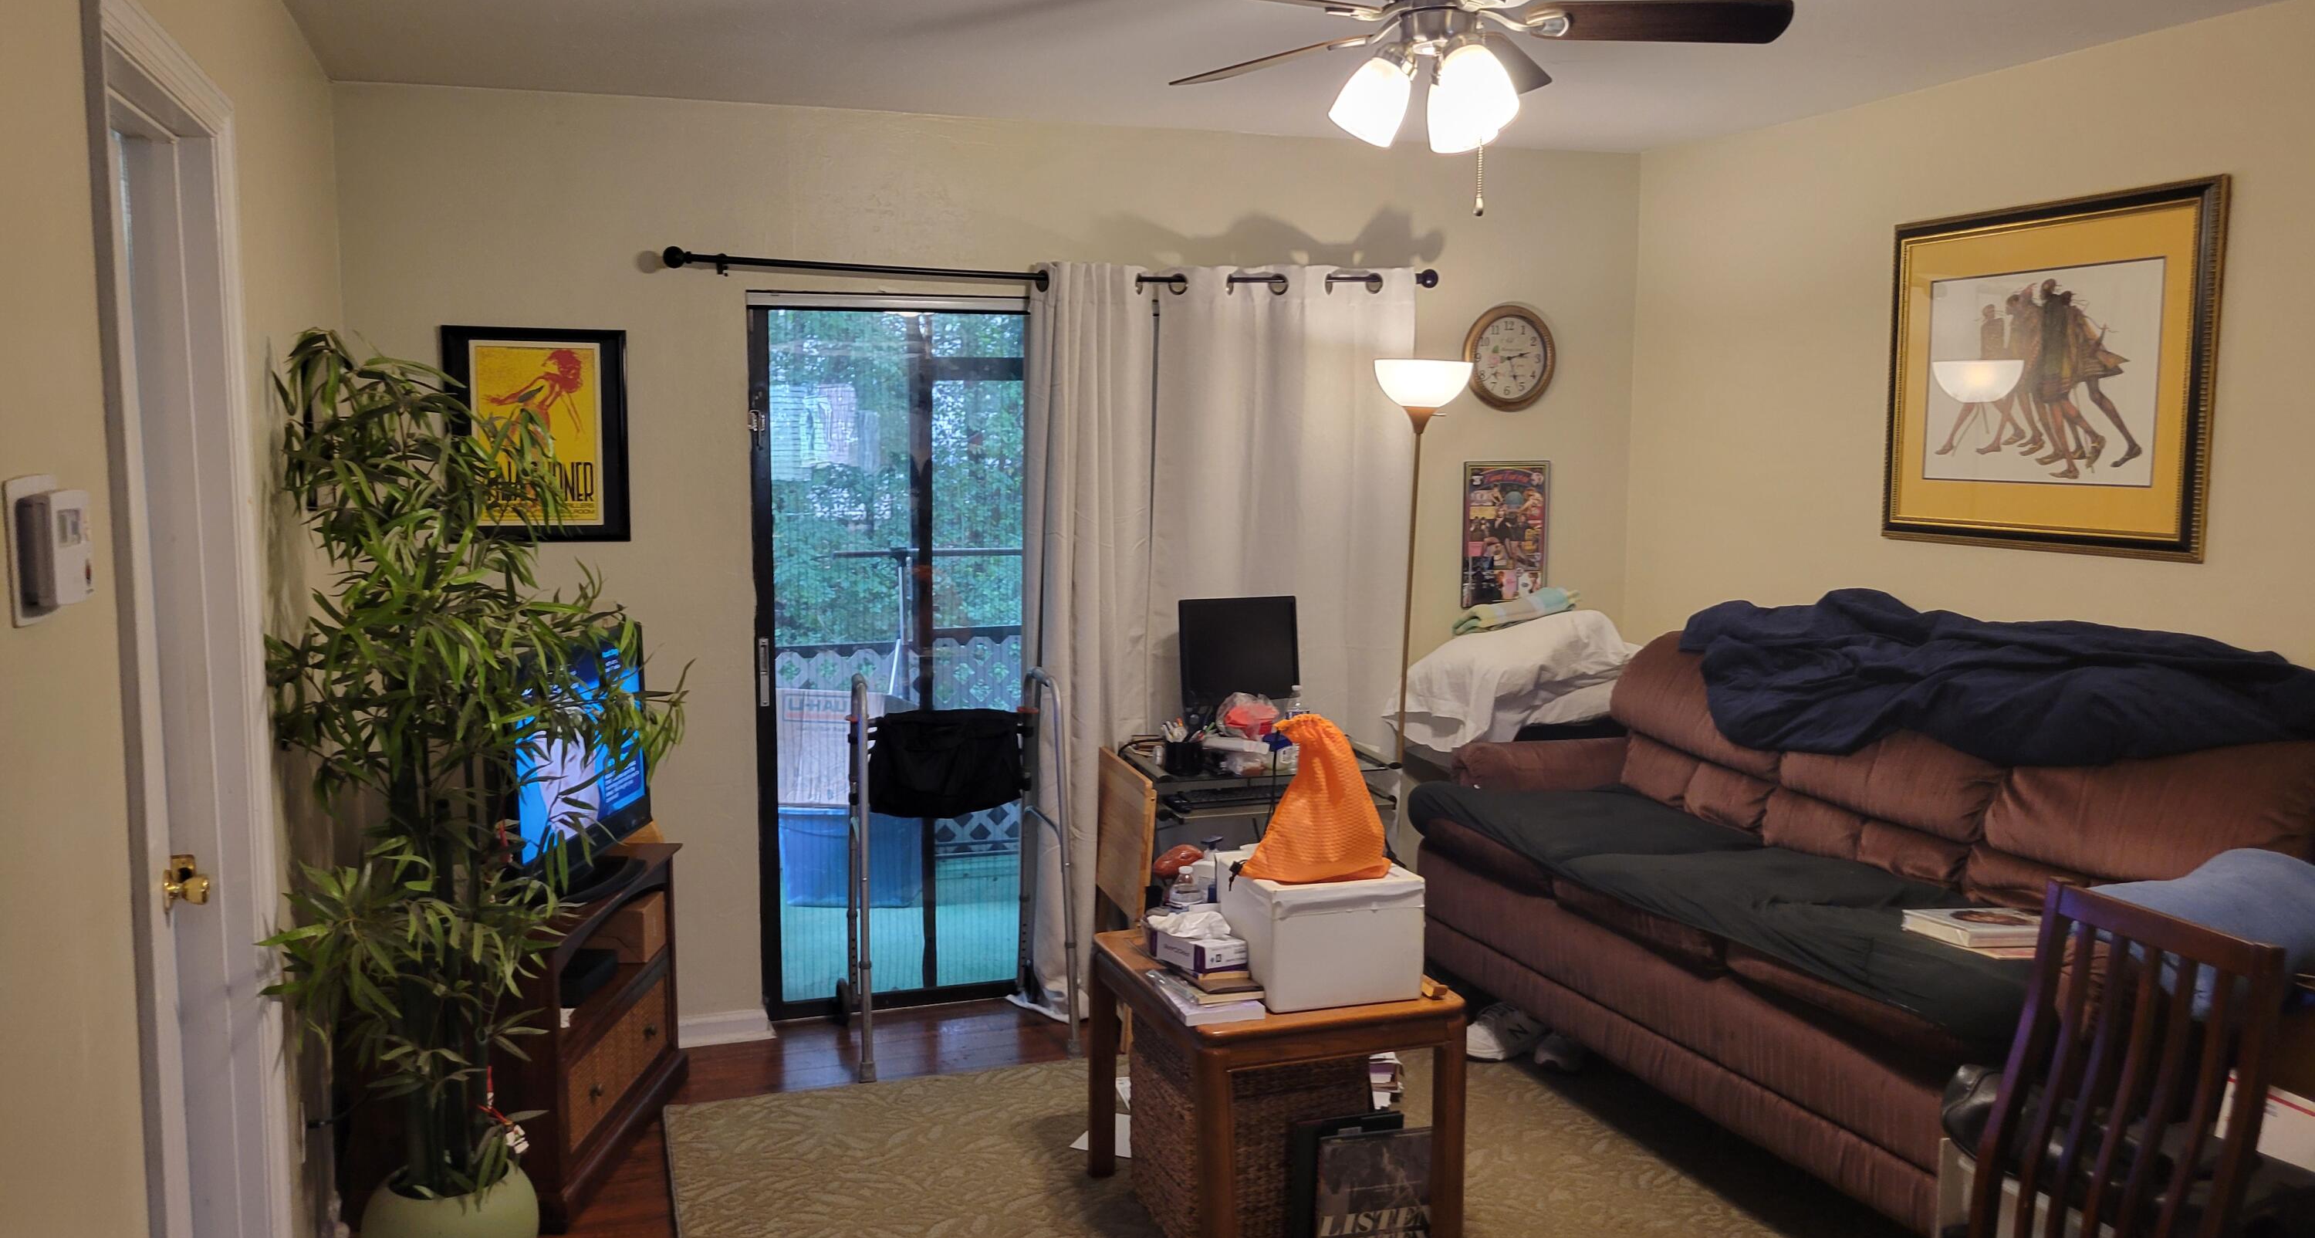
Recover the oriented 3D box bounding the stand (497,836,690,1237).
[{"bbox_3d":[-1.389,0.889,3.870,0.440,0.605,0.840,0,6,1],"label":"stand"}]

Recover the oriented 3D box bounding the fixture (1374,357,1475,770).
[{"bbox_3d":[0.679,0.202,4.733,0.295,1.800,0.295,0,6,-20],"label":"fixture"}]

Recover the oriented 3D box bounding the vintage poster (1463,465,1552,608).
[{"bbox_3d":[1.058,-0.251,5.256,0.296,0.447,0.020,-2,6,-19],"label":"vintage poster"}]

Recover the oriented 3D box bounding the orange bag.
[{"bbox_3d":[0.299,0.336,3.306,0.280,0.300,0.170,-1,6,-10],"label":"orange bag"}]

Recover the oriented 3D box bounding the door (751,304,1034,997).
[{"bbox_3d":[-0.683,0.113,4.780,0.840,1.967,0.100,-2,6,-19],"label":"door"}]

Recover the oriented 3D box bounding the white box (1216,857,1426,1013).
[{"bbox_3d":[0.316,0.600,3.429,0.318,0.237,0.315,-2,6,-19],"label":"white box"}]

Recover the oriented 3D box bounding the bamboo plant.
[{"bbox_3d":[-1.229,0.259,3.238,0.680,1.588,0.680,-2,6,-19],"label":"bamboo plant"}]

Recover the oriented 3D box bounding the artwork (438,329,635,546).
[{"bbox_3d":[-1.542,-0.455,4.319,0.441,0.525,0.025,-2,6,-19],"label":"artwork"}]

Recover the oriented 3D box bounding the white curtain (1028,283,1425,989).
[{"bbox_3d":[0.185,0.056,4.892,1.158,2.052,0.120,-2,6,-19],"label":"white curtain"}]

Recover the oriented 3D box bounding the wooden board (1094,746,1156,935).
[{"bbox_3d":[-0.080,0.563,4.535,0.035,0.365,0.480,1,5,-15],"label":"wooden board"}]

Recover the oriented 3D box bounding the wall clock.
[{"bbox_3d":[1.048,-0.776,5.153,0.305,0.308,0.045,-2,7,-19],"label":"wall clock"}]

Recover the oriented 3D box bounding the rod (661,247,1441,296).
[{"bbox_3d":[-0.203,-0.934,4.654,2.169,0.050,0.070,-2,6,-19],"label":"rod"}]

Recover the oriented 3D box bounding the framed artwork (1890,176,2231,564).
[{"bbox_3d":[1.956,-0.538,3.869,0.035,0.760,0.875,-2,7,-19],"label":"framed artwork"}]

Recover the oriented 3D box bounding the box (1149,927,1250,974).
[{"bbox_3d":[0.080,0.627,3.324,0.107,0.053,0.175,-4,8,-36],"label":"box"}]

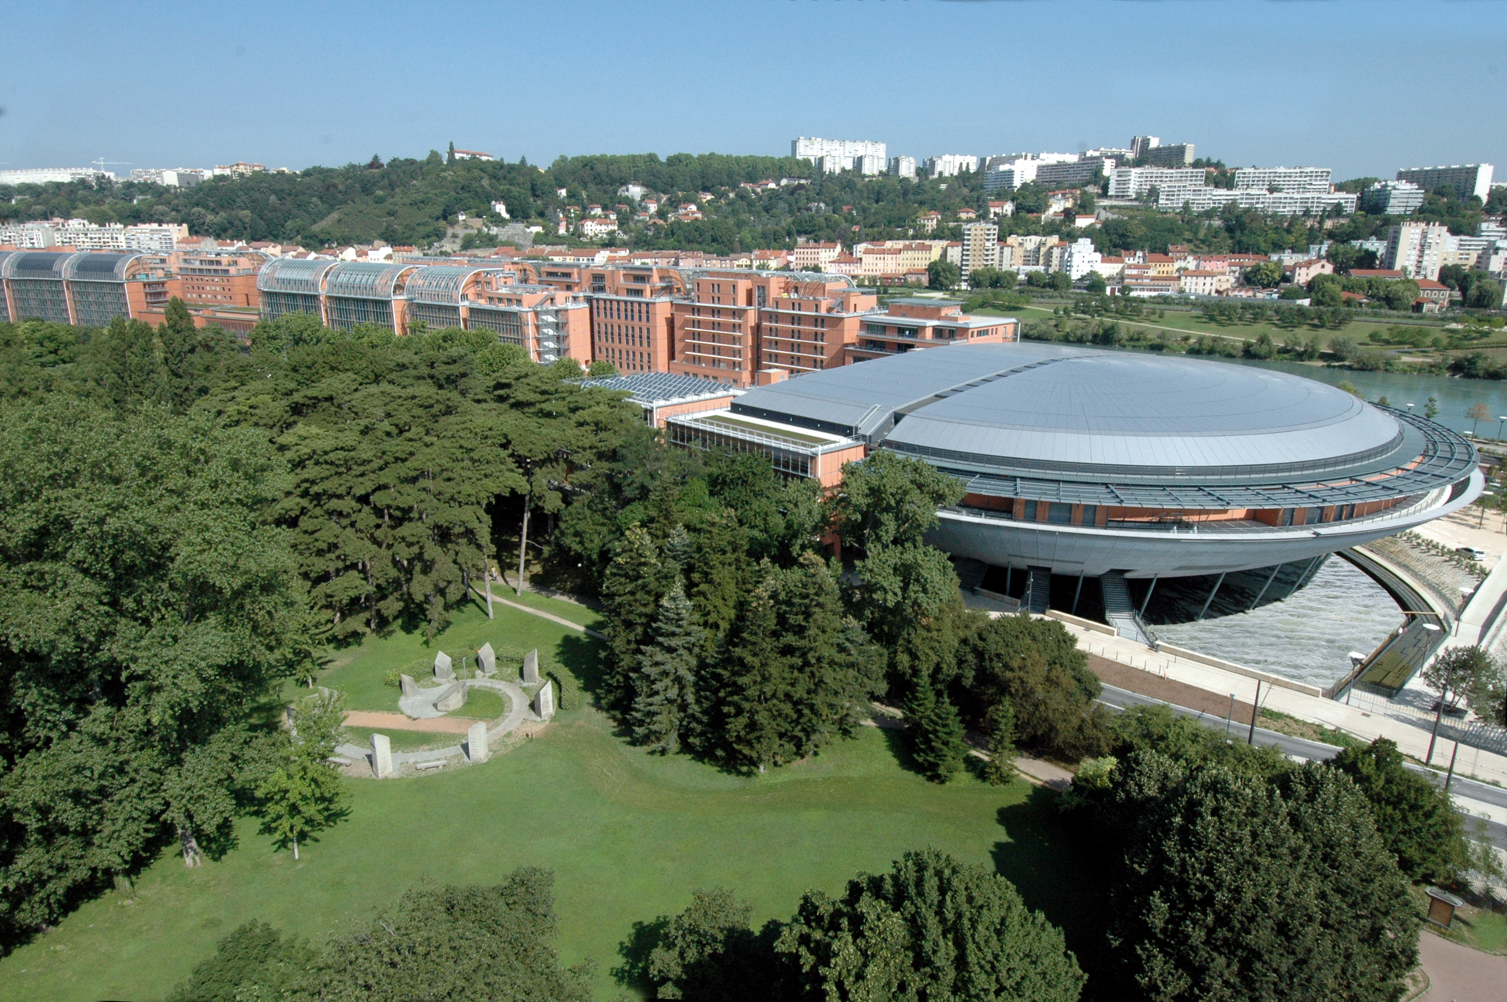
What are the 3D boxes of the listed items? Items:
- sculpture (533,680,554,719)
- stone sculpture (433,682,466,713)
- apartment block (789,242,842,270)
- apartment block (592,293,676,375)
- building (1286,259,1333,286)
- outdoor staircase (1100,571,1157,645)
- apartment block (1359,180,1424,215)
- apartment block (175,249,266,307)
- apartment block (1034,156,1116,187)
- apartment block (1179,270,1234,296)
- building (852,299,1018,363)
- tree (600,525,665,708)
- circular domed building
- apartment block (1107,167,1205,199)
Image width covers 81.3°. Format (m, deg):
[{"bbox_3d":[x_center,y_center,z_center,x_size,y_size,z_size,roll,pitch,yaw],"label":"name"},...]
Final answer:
[{"bbox_3d":[-19.241,17.935,80.161,1.150,3.300,1.900,-12,20,-35],"label":"sculpture"},{"bbox_3d":[-25.389,16.309,73.401,2.700,1.500,1.350,-11,20,-30],"label":"stone sculpture"},{"bbox_3d":[43.474,-164.680,595.000,29.000,19.000,11.500,6,17,19],"label":"apartment block"},{"bbox_3d":[-29.920,-44.588,240.637,24.000,23.000,12.000,13,22,37],"label":"apartment block"},{"bbox_3d":[284.672,-116.408,445.667,12.100,12.800,11.700,1,17,5],"label":"building"},{"bbox_3d":[42.385,11.895,99.279,3.100,3.300,13.300,3,17,10],"label":"outdoor staircase"},{"bbox_3d":[439.140,-208.490,605.000,24.000,22.000,23.000,-2,16,-6],"label":"apartment block"},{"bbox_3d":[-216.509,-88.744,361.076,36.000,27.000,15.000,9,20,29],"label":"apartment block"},{"bbox_3d":[297.348,-302.613,813.432,14.000,21.000,77.000,-10,20,-28],"label":"apartment block"},{"bbox_3d":[246.430,-118.920,478.000,23.500,13.600,11.500,2,16,8],"label":"apartment block"},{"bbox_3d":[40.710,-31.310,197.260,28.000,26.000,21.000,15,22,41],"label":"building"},{"bbox_3d":[-11.450,10.970,84.000,6.600,18.400,6.600,0,16,0],"label":"tree"},{"bbox_3d":[42.044,-7.942,122.855,93.668,23.235,93.668,6,18,18],"label":"circular domed building"},{"bbox_3d":[292.710,-231.350,640.000,63.000,22.000,14.000,2,16,6],"label":"apartment block"}]

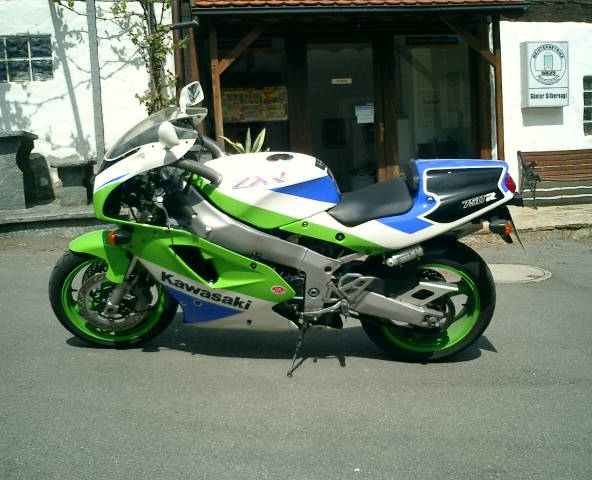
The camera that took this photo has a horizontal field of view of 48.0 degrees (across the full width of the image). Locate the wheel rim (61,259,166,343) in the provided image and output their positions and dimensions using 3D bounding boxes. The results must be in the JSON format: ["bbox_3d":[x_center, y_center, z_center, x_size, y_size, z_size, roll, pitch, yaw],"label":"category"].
[{"bbox_3d":[-0.833,0.259,3.096,0.460,0.460,0.105,-3,26,-5],"label":"wheel rim"}]

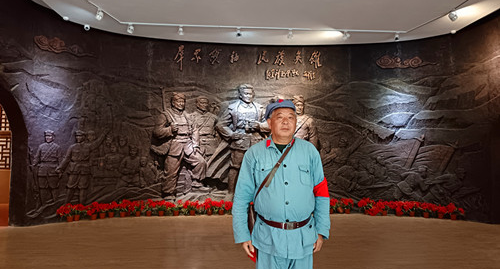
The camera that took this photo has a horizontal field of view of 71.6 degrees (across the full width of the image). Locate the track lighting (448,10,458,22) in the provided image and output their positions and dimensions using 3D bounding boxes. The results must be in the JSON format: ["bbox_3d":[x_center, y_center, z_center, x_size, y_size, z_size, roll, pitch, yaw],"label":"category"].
[{"bbox_3d":[3.524,-2.059,6.001,0.140,0.175,0.110,0,-3,0],"label":"track lighting"}]

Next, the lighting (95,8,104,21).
[{"bbox_3d":[-2.545,-2.025,5.863,0.140,0.195,0.110,-2,-4,30],"label":"lighting"}]

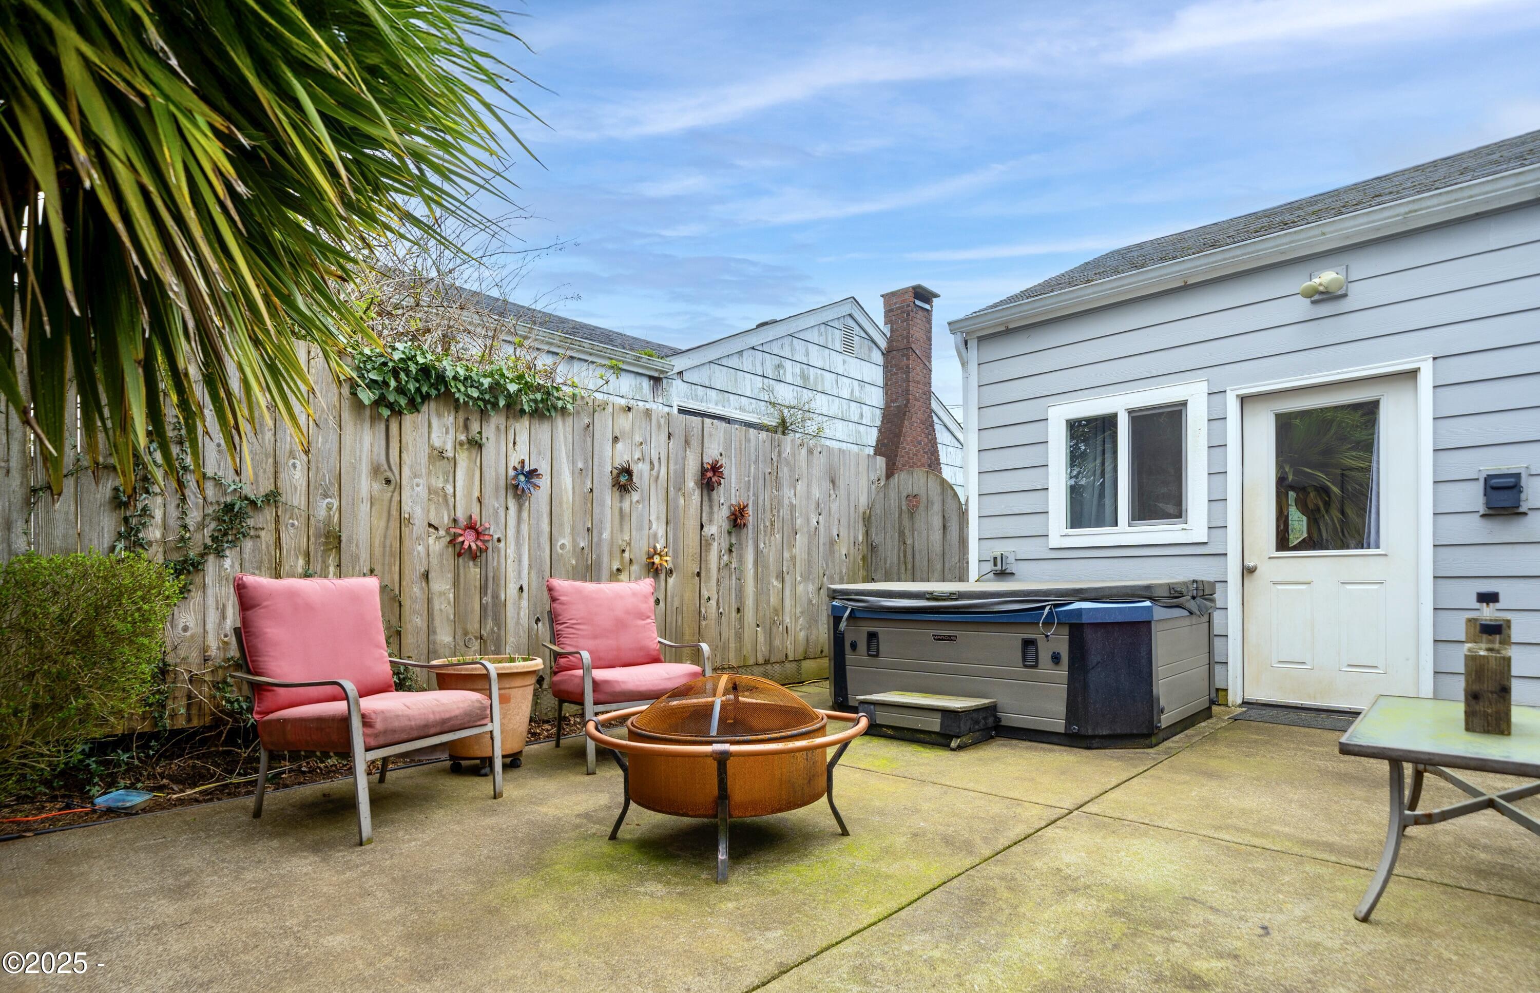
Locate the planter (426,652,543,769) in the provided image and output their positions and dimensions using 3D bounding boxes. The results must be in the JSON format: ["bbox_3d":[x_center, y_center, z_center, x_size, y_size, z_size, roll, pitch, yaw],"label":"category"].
[{"bbox_3d":[-1.281,0.990,3.290,0.475,0.485,0.475,2,-5,-21],"label":"planter"}]

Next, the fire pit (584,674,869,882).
[{"bbox_3d":[-0.137,0.856,2.435,0.930,0.545,0.930,0,-5,-3],"label":"fire pit"}]

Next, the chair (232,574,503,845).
[{"bbox_3d":[-1.501,0.730,2.734,0.750,0.870,0.620,-2,-5,24],"label":"chair"}]

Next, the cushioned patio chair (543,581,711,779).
[{"bbox_3d":[-0.715,0.842,3.652,0.620,0.870,0.750,3,-5,-29],"label":"cushioned patio chair"}]

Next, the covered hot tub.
[{"bbox_3d":[1.585,1.000,4.820,2.100,0.840,1.650,-4,-6,43],"label":"covered hot tub"}]

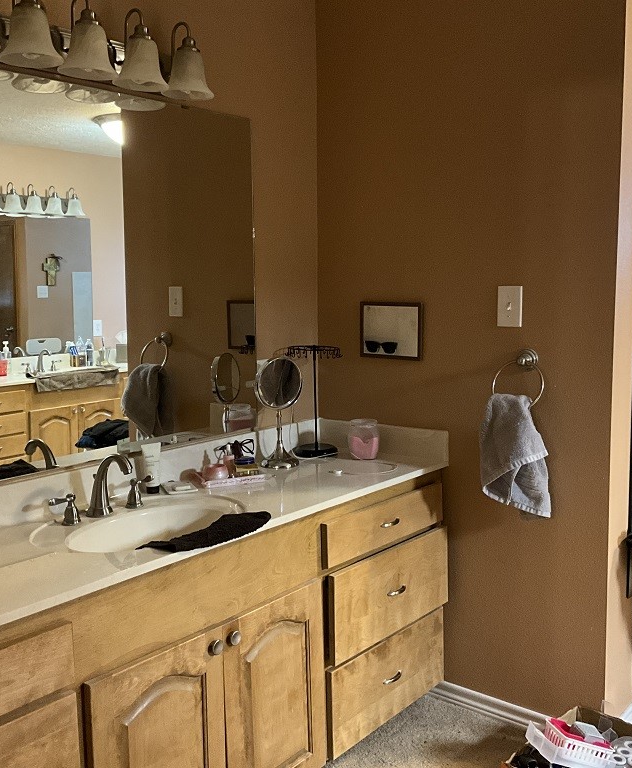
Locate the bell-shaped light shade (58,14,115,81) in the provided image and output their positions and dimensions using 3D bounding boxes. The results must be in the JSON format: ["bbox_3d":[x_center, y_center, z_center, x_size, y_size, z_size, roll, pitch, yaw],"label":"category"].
[{"bbox_3d":[-0.565,-0.841,2.129,0.143,0.140,0.143,-1,7,0],"label":"bell-shaped light shade"}]

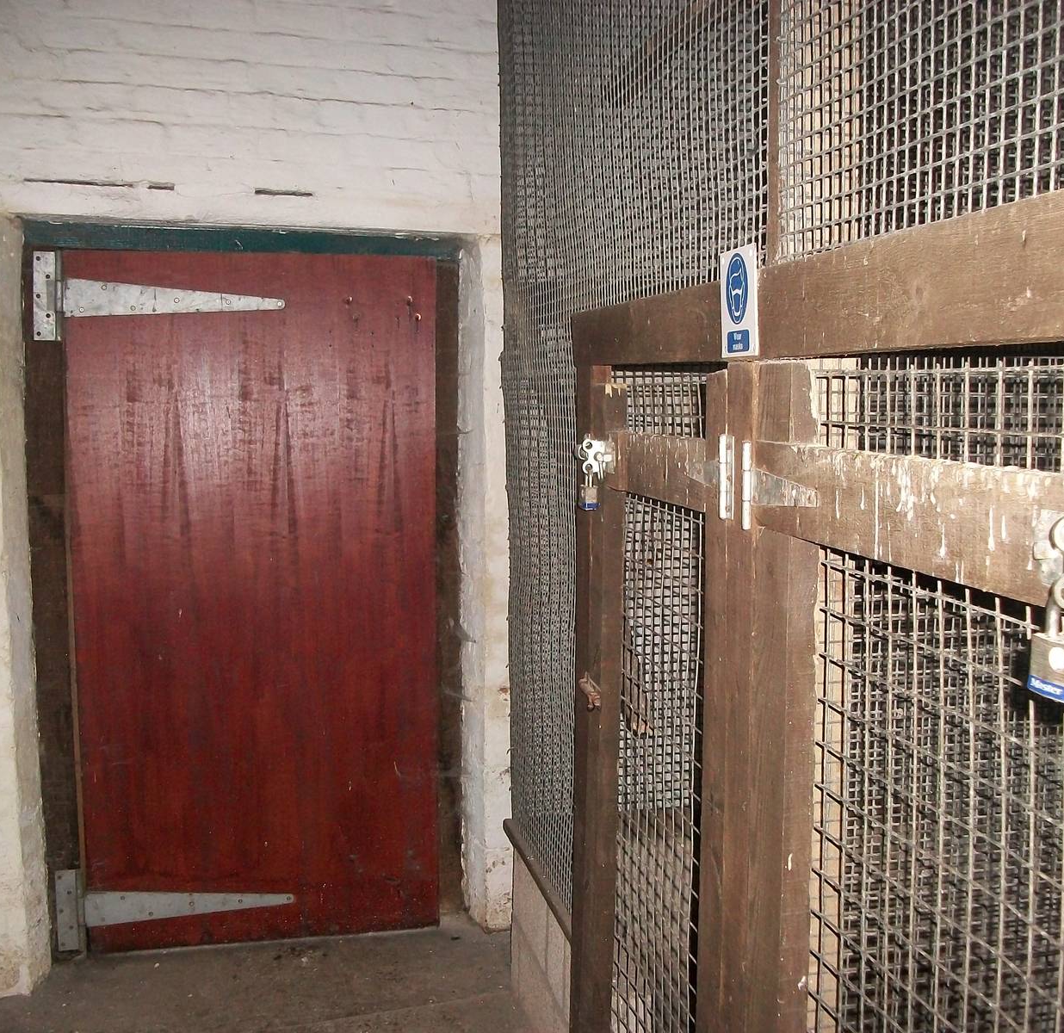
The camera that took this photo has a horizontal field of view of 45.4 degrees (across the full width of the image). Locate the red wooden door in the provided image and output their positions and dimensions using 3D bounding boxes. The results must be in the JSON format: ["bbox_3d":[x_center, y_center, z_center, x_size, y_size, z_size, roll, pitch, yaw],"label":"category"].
[{"bbox_3d":[-0.786,0.257,3.704,1.025,2.002,0.050,-1,6,-10],"label":"red wooden door"}]

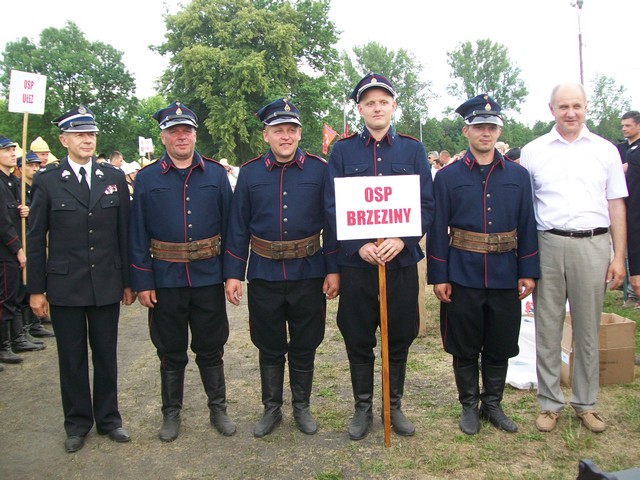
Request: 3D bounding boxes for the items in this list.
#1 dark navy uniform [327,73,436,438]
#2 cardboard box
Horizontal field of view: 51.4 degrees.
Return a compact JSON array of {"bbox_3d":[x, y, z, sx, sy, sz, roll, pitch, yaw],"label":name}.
[{"bbox_3d":[0.311,0.093,3.460,0.570,1.885,0.420,-1,7,4],"label":"dark navy uniform"},{"bbox_3d":[1.759,0.713,4.307,0.442,0.390,0.250,-2,7,-10],"label":"cardboard box"}]

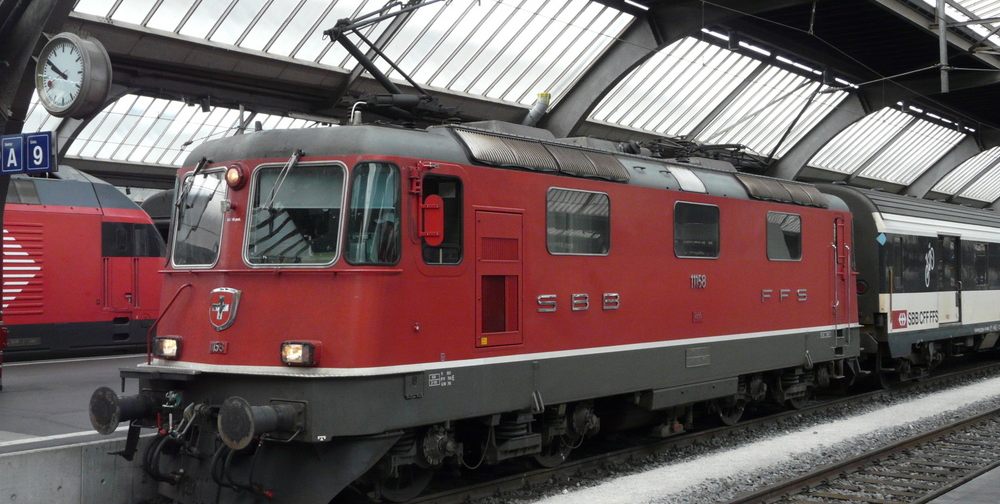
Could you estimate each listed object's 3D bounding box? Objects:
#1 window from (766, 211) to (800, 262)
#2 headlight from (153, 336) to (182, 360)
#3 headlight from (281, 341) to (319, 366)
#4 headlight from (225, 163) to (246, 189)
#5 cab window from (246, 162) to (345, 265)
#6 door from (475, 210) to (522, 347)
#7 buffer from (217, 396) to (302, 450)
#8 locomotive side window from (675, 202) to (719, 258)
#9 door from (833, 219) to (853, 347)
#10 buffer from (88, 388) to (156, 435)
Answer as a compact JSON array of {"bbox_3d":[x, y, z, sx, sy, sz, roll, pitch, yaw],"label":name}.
[{"bbox_3d":[4.337,-0.228,18.923,0.060,0.730,1.370,-1,-1,35],"label":"window"},{"bbox_3d":[-3.236,0.937,12.199,0.355,0.205,0.150,-1,-1,35],"label":"headlight"},{"bbox_3d":[-1.785,0.913,11.185,0.355,0.205,0.150,-1,-1,35],"label":"headlight"},{"bbox_3d":[-2.500,-0.712,11.747,0.240,0.240,0.130,-1,-1,35],"label":"headlight"},{"bbox_3d":[-1.892,-0.345,11.475,0.980,0.970,0.060,0,-10,19],"label":"cab window"},{"bbox_3d":[0.003,0.275,12.711,0.060,1.370,0.840,-1,-1,35],"label":"door"},{"bbox_3d":[-2.056,1.460,10.802,0.450,0.450,0.630,-1,-1,35],"label":"buffer"},{"bbox_3d":[2.619,-0.278,16.466,0.060,0.730,1.340,-1,-1,35],"label":"locomotive side window"},{"bbox_3d":[5.757,0.449,20.937,0.100,2.000,0.740,-1,-1,35],"label":"door"},{"bbox_3d":[-3.490,1.485,11.805,0.450,0.450,0.630,-1,-1,35],"label":"buffer"}]

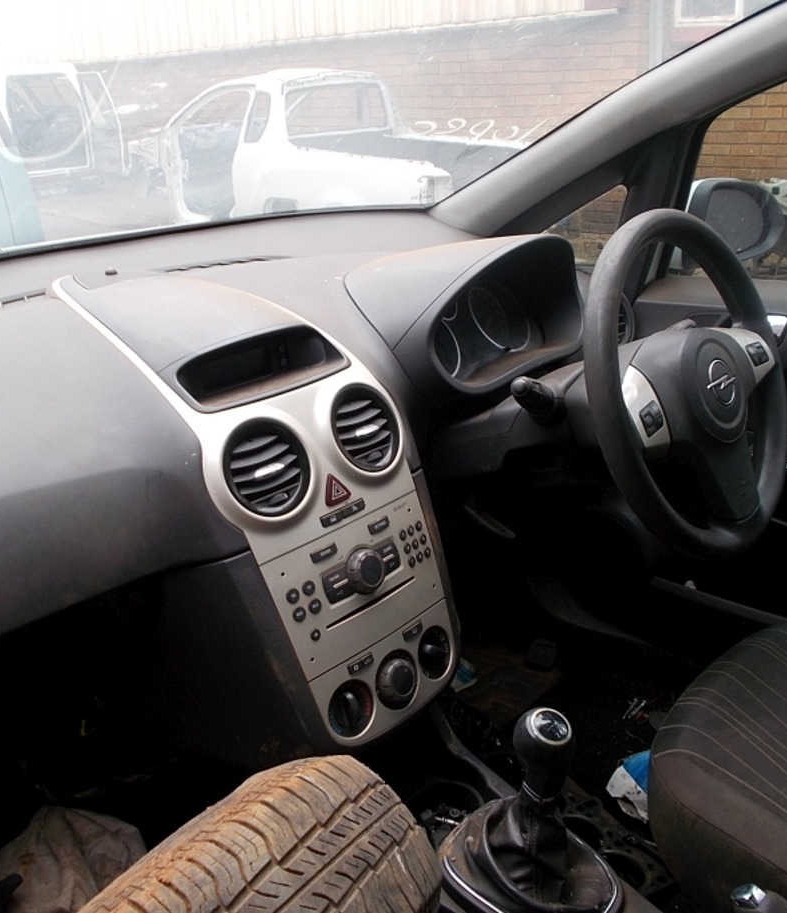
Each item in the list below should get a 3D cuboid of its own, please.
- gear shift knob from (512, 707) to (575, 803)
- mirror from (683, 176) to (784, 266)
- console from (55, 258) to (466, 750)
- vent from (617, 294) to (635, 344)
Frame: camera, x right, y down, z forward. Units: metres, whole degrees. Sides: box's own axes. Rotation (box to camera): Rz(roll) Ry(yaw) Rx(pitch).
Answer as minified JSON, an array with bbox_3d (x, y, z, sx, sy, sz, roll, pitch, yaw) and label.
[{"bbox_3d":[0.130,0.256,0.785,0.052,0.083,0.052,3,27,-2],"label":"gear shift knob"},{"bbox_3d":[0.513,-0.363,1.420,0.200,0.135,0.105,-19,26,-35],"label":"mirror"},{"bbox_3d":[-0.140,0.030,0.963,0.400,0.410,0.250,16,28,40],"label":"console"},{"bbox_3d":[0.325,-0.194,1.325,0.045,0.100,0.100,1,18,45],"label":"vent"}]

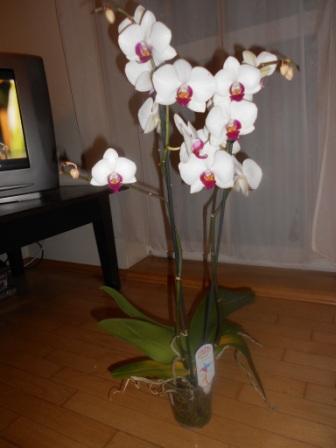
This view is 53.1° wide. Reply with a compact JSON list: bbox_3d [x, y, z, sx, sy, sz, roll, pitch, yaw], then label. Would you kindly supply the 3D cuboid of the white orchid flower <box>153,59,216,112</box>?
[{"bbox_3d":[0.028,-0.235,0.571,0.106,0.090,0.045,-3,13,7],"label":"white orchid flower"}]

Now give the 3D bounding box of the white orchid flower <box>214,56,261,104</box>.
[{"bbox_3d":[0.120,-0.247,0.580,0.077,0.080,0.040,-3,13,12],"label":"white orchid flower"}]

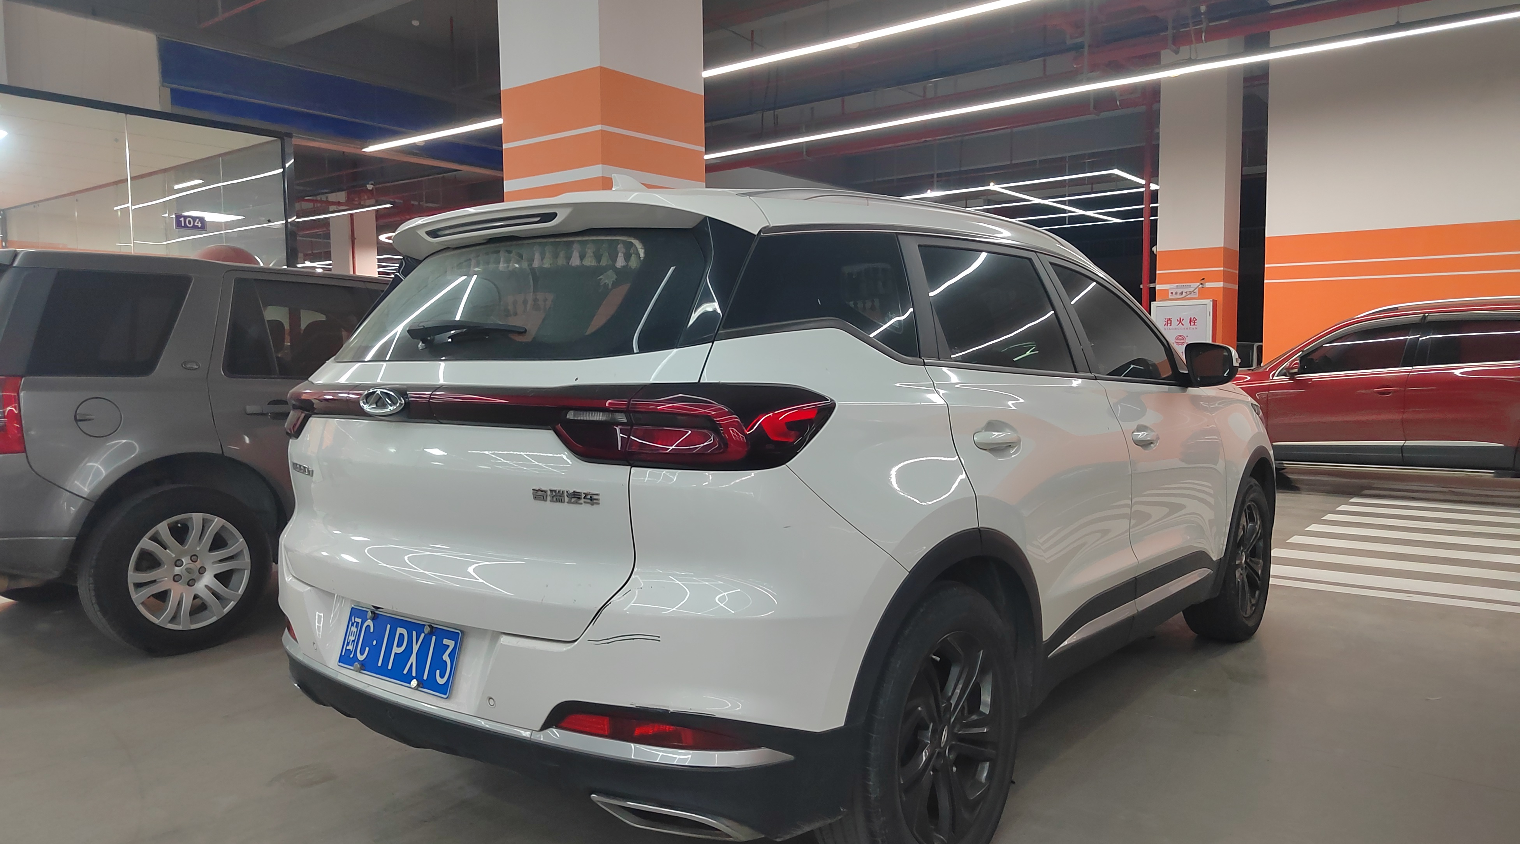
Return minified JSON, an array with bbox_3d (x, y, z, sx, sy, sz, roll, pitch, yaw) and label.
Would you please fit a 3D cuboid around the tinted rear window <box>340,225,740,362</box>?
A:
[{"bbox_3d":[-0.632,-0.293,2.394,1.380,0.350,0.130,2,-30,39],"label":"tinted rear window"}]

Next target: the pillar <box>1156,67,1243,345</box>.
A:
[{"bbox_3d":[5.659,-2.307,13.038,0.800,5.200,0.760,3,5,38],"label":"pillar"}]

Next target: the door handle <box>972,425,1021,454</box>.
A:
[{"bbox_3d":[0.572,0.036,2.463,0.060,0.060,0.230,2,4,39],"label":"door handle"}]

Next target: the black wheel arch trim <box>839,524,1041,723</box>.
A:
[{"bbox_3d":[0.440,0.482,2.335,0.090,0.470,0.930,2,4,39],"label":"black wheel arch trim"}]

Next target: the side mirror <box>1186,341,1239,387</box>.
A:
[{"bbox_3d":[1.614,-0.206,3.612,0.200,0.155,0.170,2,4,39],"label":"side mirror"}]

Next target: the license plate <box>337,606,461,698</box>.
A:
[{"bbox_3d":[-0.799,0.499,2.220,0.440,0.140,0.015,2,-12,39],"label":"license plate"}]

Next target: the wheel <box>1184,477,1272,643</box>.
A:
[{"bbox_3d":[2.060,0.595,4.478,0.230,0.720,0.725,2,4,39],"label":"wheel"}]

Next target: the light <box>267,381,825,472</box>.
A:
[{"bbox_3d":[-0.669,-0.013,2.358,1.710,0.175,0.470,2,4,39],"label":"light"}]

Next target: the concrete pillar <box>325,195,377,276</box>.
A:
[{"bbox_3d":[-9.408,-2.922,23.592,0.800,5.200,0.680,3,5,38],"label":"concrete pillar"}]

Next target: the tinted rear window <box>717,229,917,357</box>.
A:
[{"bbox_3d":[0.141,-0.285,2.161,0.670,0.310,0.080,-7,-14,-43],"label":"tinted rear window"}]

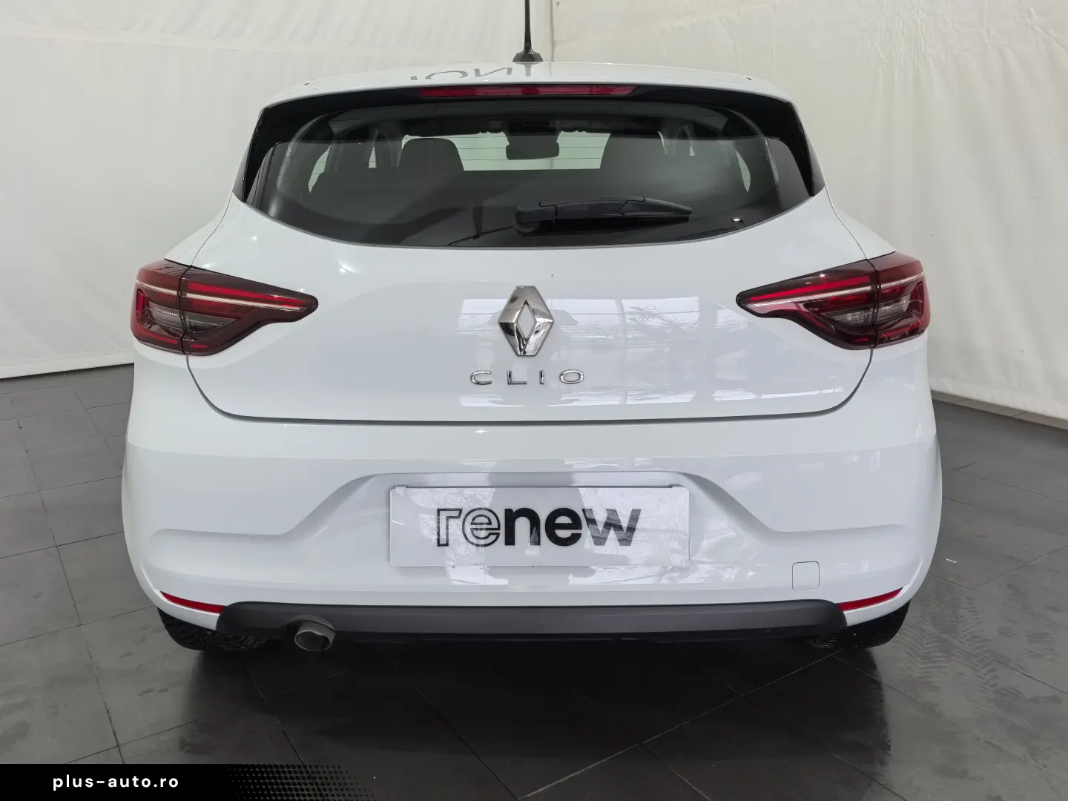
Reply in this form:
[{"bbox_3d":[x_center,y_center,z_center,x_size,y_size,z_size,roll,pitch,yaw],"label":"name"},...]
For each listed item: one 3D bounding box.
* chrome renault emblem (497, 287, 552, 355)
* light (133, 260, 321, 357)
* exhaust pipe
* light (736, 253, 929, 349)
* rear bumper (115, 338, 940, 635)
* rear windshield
[{"bbox_3d":[-0.013,-0.135,1.415,0.094,0.120,0.018,0,3,0],"label":"chrome renault emblem"},{"bbox_3d":[-0.587,-0.173,1.505,0.430,0.165,0.270,-1,15,0],"label":"light"},{"bbox_3d":[-0.398,0.419,1.571,0.068,0.060,0.120,-1,30,0],"label":"exhaust pipe"},{"bbox_3d":[0.563,-0.186,1.505,0.430,0.165,0.270,-1,15,0],"label":"light"},{"bbox_3d":[-0.006,0.137,1.590,1.750,0.480,0.410,-1,15,0],"label":"rear bumper"},{"bbox_3d":[-0.010,-0.423,1.491,1.080,0.370,0.140,-1,-27,0],"label":"rear windshield"}]

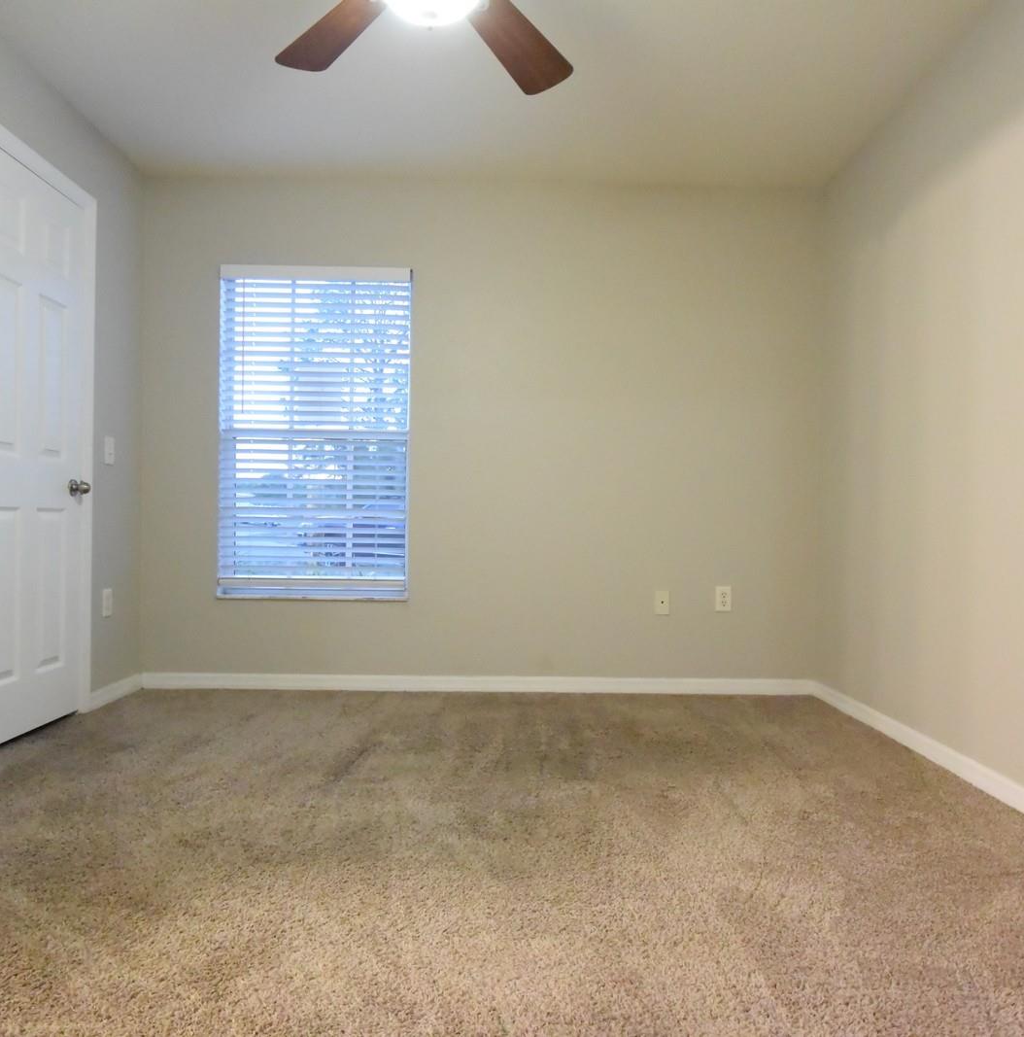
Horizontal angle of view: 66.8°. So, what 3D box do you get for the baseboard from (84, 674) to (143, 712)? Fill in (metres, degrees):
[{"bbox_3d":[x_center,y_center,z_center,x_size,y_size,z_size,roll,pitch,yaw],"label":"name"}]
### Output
[{"bbox_3d":[-1.755,0.765,3.450,0.016,0.080,0.464,1,0,0],"label":"baseboard"}]

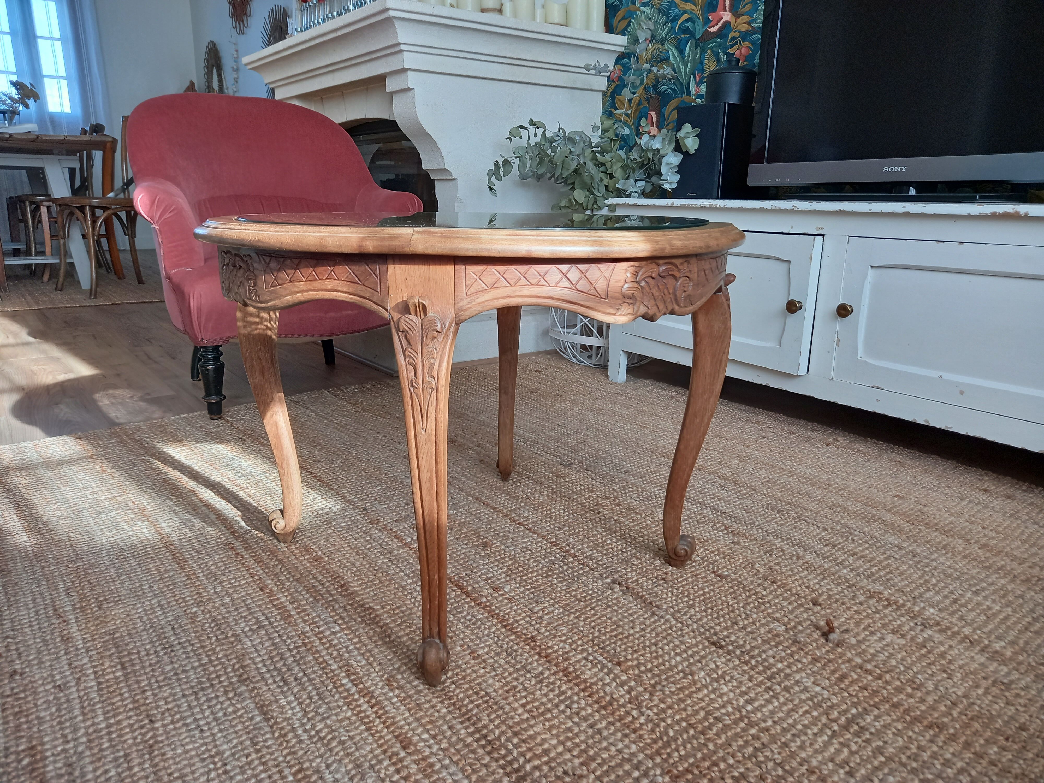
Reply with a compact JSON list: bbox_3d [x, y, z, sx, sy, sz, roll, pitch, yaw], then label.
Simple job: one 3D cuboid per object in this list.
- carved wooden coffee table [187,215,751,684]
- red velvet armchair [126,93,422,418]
[{"bbox_3d":[-0.067,0.007,1.079,0.696,0.495,0.696,-11,19,-37],"label":"carved wooden coffee table"},{"bbox_3d":[-0.675,-0.407,2.046,0.696,0.781,0.658,-9,18,-33],"label":"red velvet armchair"}]

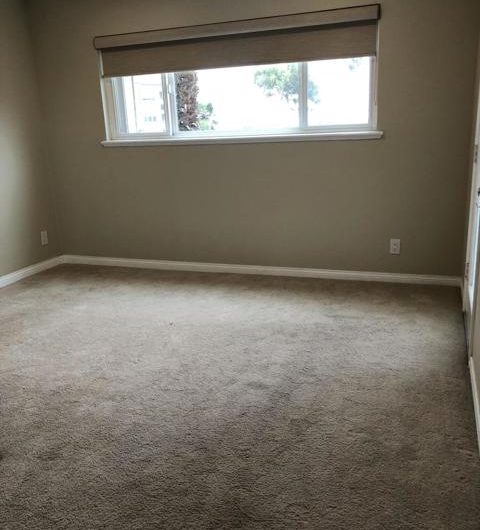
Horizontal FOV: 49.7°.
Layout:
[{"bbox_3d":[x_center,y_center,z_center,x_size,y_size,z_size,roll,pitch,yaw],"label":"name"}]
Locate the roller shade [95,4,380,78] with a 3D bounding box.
[{"bbox_3d":[-0.106,-1.697,4.016,2.291,0.317,0.100,3,17,20],"label":"roller shade"}]

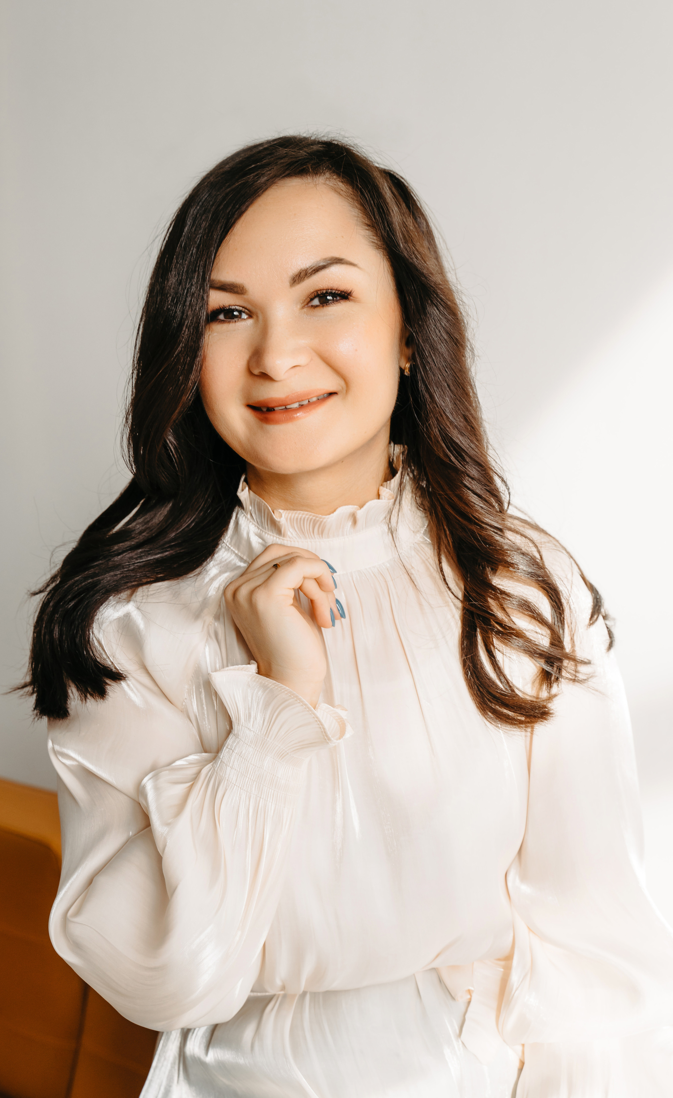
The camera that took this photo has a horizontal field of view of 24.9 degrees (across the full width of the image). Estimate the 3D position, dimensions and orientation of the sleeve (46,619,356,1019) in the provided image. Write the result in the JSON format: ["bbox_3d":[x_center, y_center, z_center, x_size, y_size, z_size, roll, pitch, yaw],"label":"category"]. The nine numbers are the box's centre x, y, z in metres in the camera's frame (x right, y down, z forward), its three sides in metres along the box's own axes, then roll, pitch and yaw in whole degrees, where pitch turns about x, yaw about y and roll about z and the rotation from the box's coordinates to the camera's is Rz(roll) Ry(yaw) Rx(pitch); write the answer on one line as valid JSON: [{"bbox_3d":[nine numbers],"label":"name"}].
[{"bbox_3d":[-0.091,0.180,1.015,0.200,0.280,0.190,0,2,0],"label":"sleeve"}]

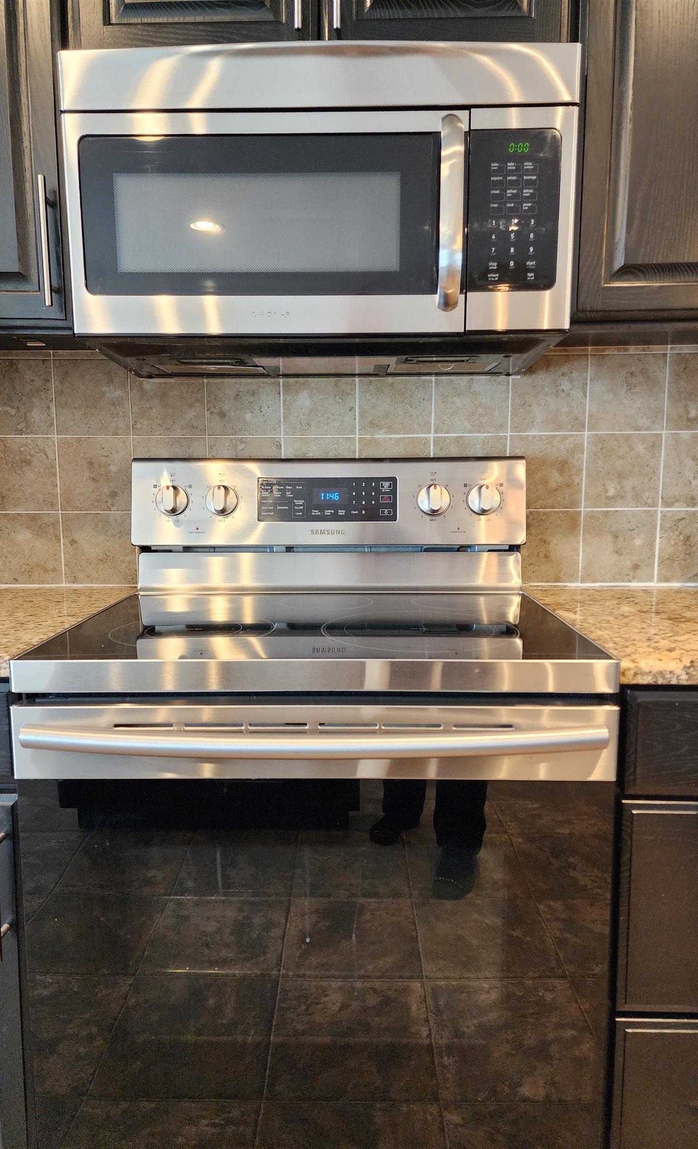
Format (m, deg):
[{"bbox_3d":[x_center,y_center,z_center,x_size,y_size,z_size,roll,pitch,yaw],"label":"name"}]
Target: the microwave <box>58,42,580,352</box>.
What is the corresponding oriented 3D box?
[{"bbox_3d":[-0.040,-0.584,1.317,0.759,0.418,0.410,0,7,1],"label":"microwave"}]

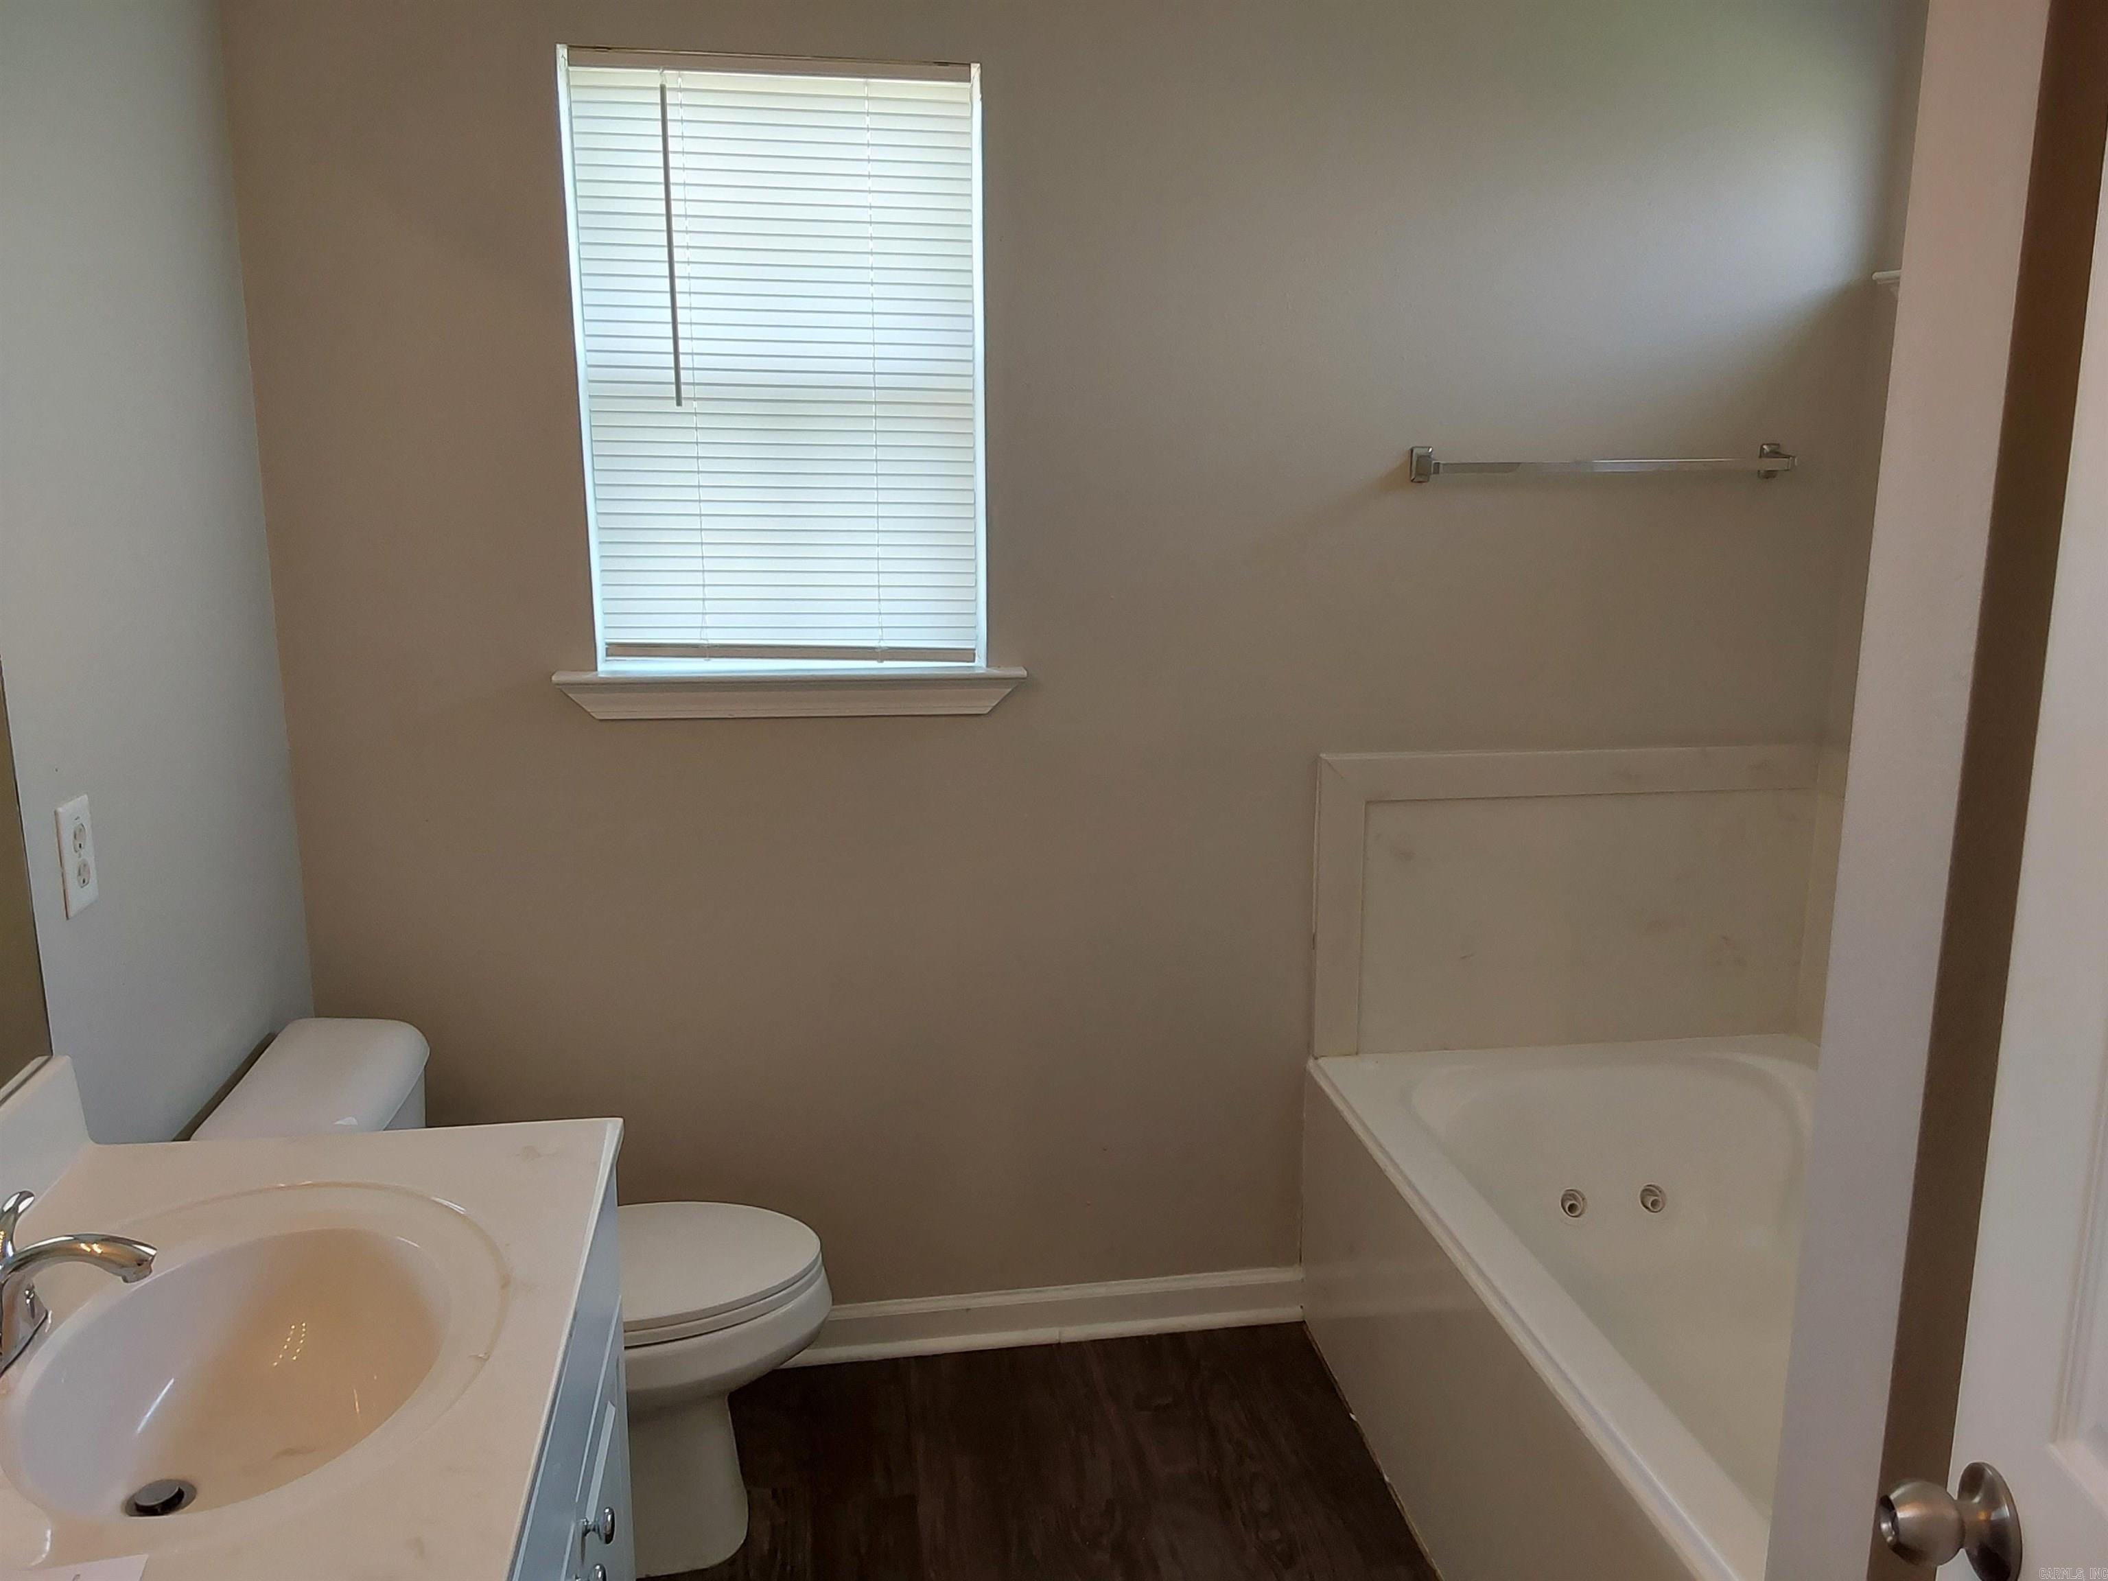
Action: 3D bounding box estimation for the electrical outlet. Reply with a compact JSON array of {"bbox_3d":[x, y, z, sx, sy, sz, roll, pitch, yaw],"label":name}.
[{"bbox_3d":[-1.042,0.070,1.815,0.007,0.115,0.072,-2,12,-8],"label":"electrical outlet"}]

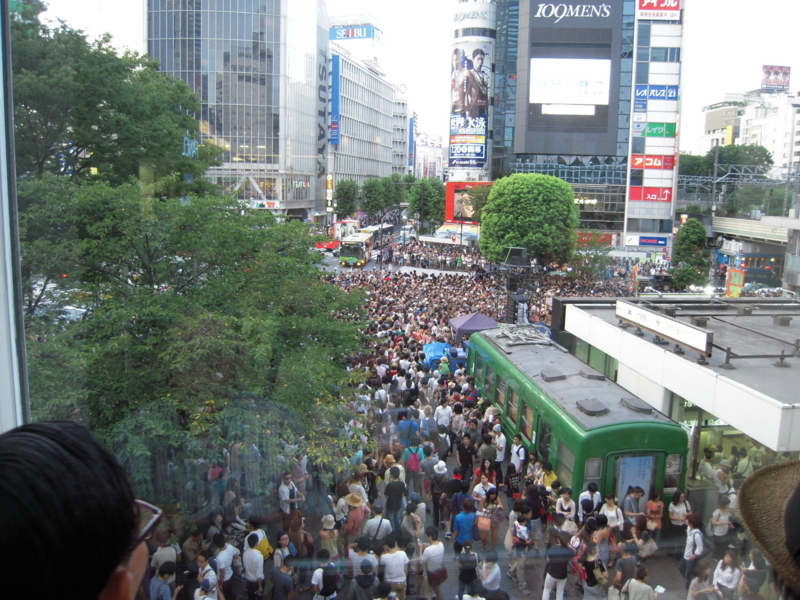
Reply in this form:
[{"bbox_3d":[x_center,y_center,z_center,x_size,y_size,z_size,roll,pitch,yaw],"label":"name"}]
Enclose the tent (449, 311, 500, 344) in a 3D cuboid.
[{"bbox_3d":[3.562,1.891,29.964,2.450,2.600,2.500,0,9,-6],"label":"tent"}]

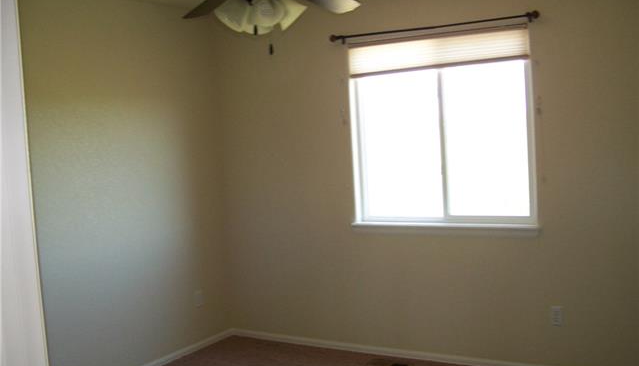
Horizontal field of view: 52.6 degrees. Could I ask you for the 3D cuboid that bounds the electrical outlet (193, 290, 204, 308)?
[{"bbox_3d":[-0.869,0.845,4.699,0.010,0.116,0.072,-1,4,31],"label":"electrical outlet"}]

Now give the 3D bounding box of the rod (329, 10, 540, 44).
[{"bbox_3d":[0.660,-0.944,3.966,1.350,0.055,0.090,-1,4,31],"label":"rod"}]

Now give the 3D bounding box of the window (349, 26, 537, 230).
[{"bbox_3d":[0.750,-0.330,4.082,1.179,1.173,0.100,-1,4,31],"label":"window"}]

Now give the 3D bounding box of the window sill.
[{"bbox_3d":[0.772,0.291,4.099,1.240,0.052,0.110,-1,4,31],"label":"window sill"}]

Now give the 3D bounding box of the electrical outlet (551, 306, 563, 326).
[{"bbox_3d":[1.377,0.774,3.753,0.072,0.116,0.010,-1,4,31],"label":"electrical outlet"}]

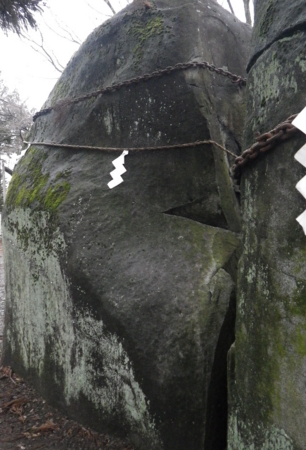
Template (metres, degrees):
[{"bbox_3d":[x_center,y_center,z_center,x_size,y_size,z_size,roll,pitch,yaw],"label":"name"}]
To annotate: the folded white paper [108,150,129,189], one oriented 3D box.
[{"bbox_3d":[-0.256,-0.409,2.700,0.147,0.285,0.030,1,3,12],"label":"folded white paper"}]

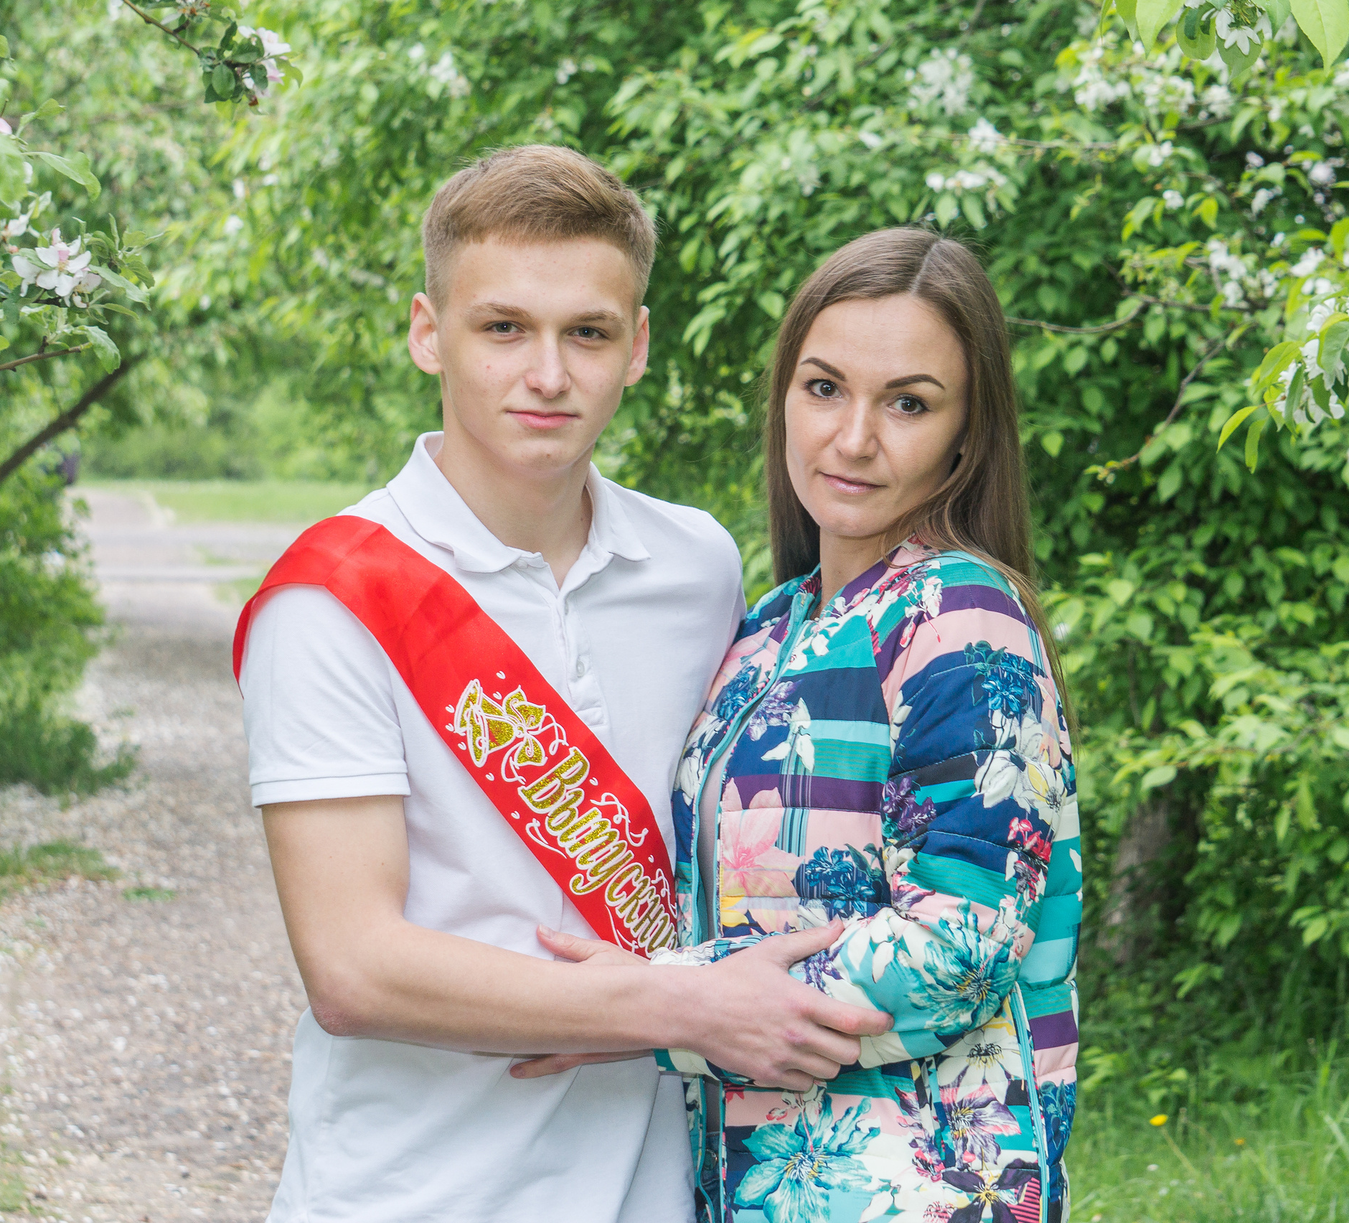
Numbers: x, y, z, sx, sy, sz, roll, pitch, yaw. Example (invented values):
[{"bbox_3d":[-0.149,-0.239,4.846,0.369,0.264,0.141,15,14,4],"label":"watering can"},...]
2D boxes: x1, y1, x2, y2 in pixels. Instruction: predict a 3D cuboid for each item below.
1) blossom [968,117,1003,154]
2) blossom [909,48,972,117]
[{"bbox_3d":[0.516,-0.791,8.400,0.060,0.057,0.050,0,3,3],"label":"blossom"},{"bbox_3d":[0.464,-0.921,8.800,0.115,0.115,0.100,0,3,3],"label":"blossom"}]

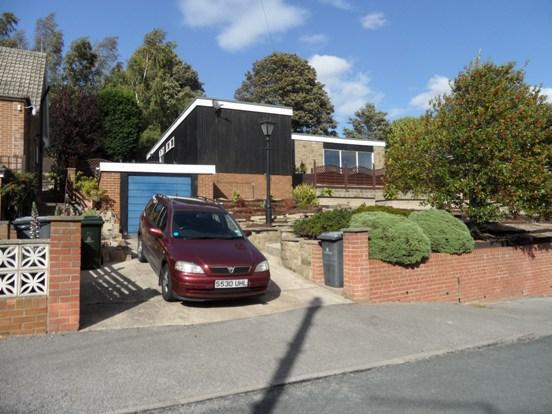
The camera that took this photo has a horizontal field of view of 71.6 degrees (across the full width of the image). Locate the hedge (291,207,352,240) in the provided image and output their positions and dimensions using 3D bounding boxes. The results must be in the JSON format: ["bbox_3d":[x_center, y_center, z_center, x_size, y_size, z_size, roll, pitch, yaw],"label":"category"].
[{"bbox_3d":[1.128,0.384,8.900,1.500,0.700,1.300,1,-2,-30],"label":"hedge"}]

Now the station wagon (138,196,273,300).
[{"bbox_3d":[-1.590,0.650,7.620,1.730,1.490,4.270,2,5,-27],"label":"station wagon"}]

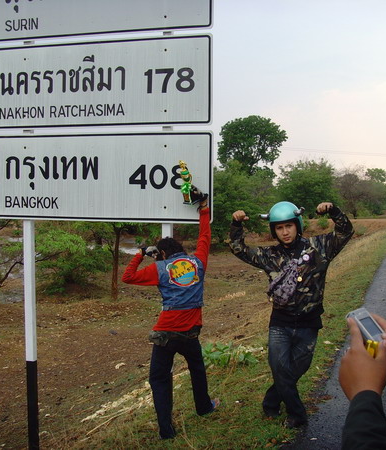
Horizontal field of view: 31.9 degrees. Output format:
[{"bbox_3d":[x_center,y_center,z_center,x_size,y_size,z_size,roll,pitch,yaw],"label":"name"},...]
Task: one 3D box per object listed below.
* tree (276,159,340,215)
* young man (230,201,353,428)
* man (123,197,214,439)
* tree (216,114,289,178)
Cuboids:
[{"bbox_3d":[12.534,-3.886,74.000,7.200,6.900,6.800,0,2,0],"label":"tree"},{"bbox_3d":[0.750,0.682,5.150,0.950,1.710,0.480,0,2,11],"label":"young man"},{"bbox_3d":[-0.188,0.758,5.420,0.770,1.930,0.620,0,2,-4],"label":"man"},{"bbox_3d":[6.161,-5.643,70.000,7.400,11.600,7.200,0,2,0],"label":"tree"}]

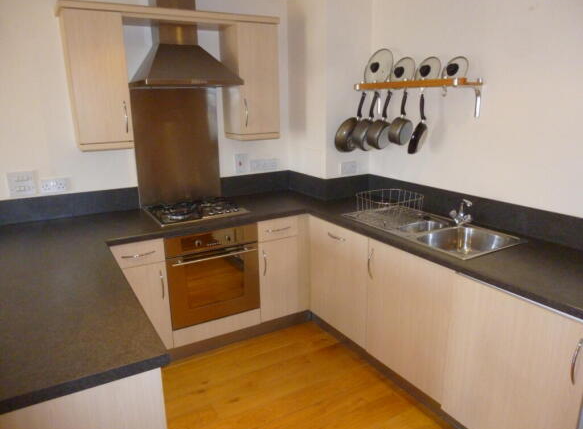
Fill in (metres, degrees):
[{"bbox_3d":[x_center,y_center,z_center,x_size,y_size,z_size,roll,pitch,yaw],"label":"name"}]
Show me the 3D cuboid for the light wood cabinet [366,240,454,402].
[{"bbox_3d":[0.842,0.502,2.371,0.570,0.719,0.588,-9,17,-29],"label":"light wood cabinet"}]

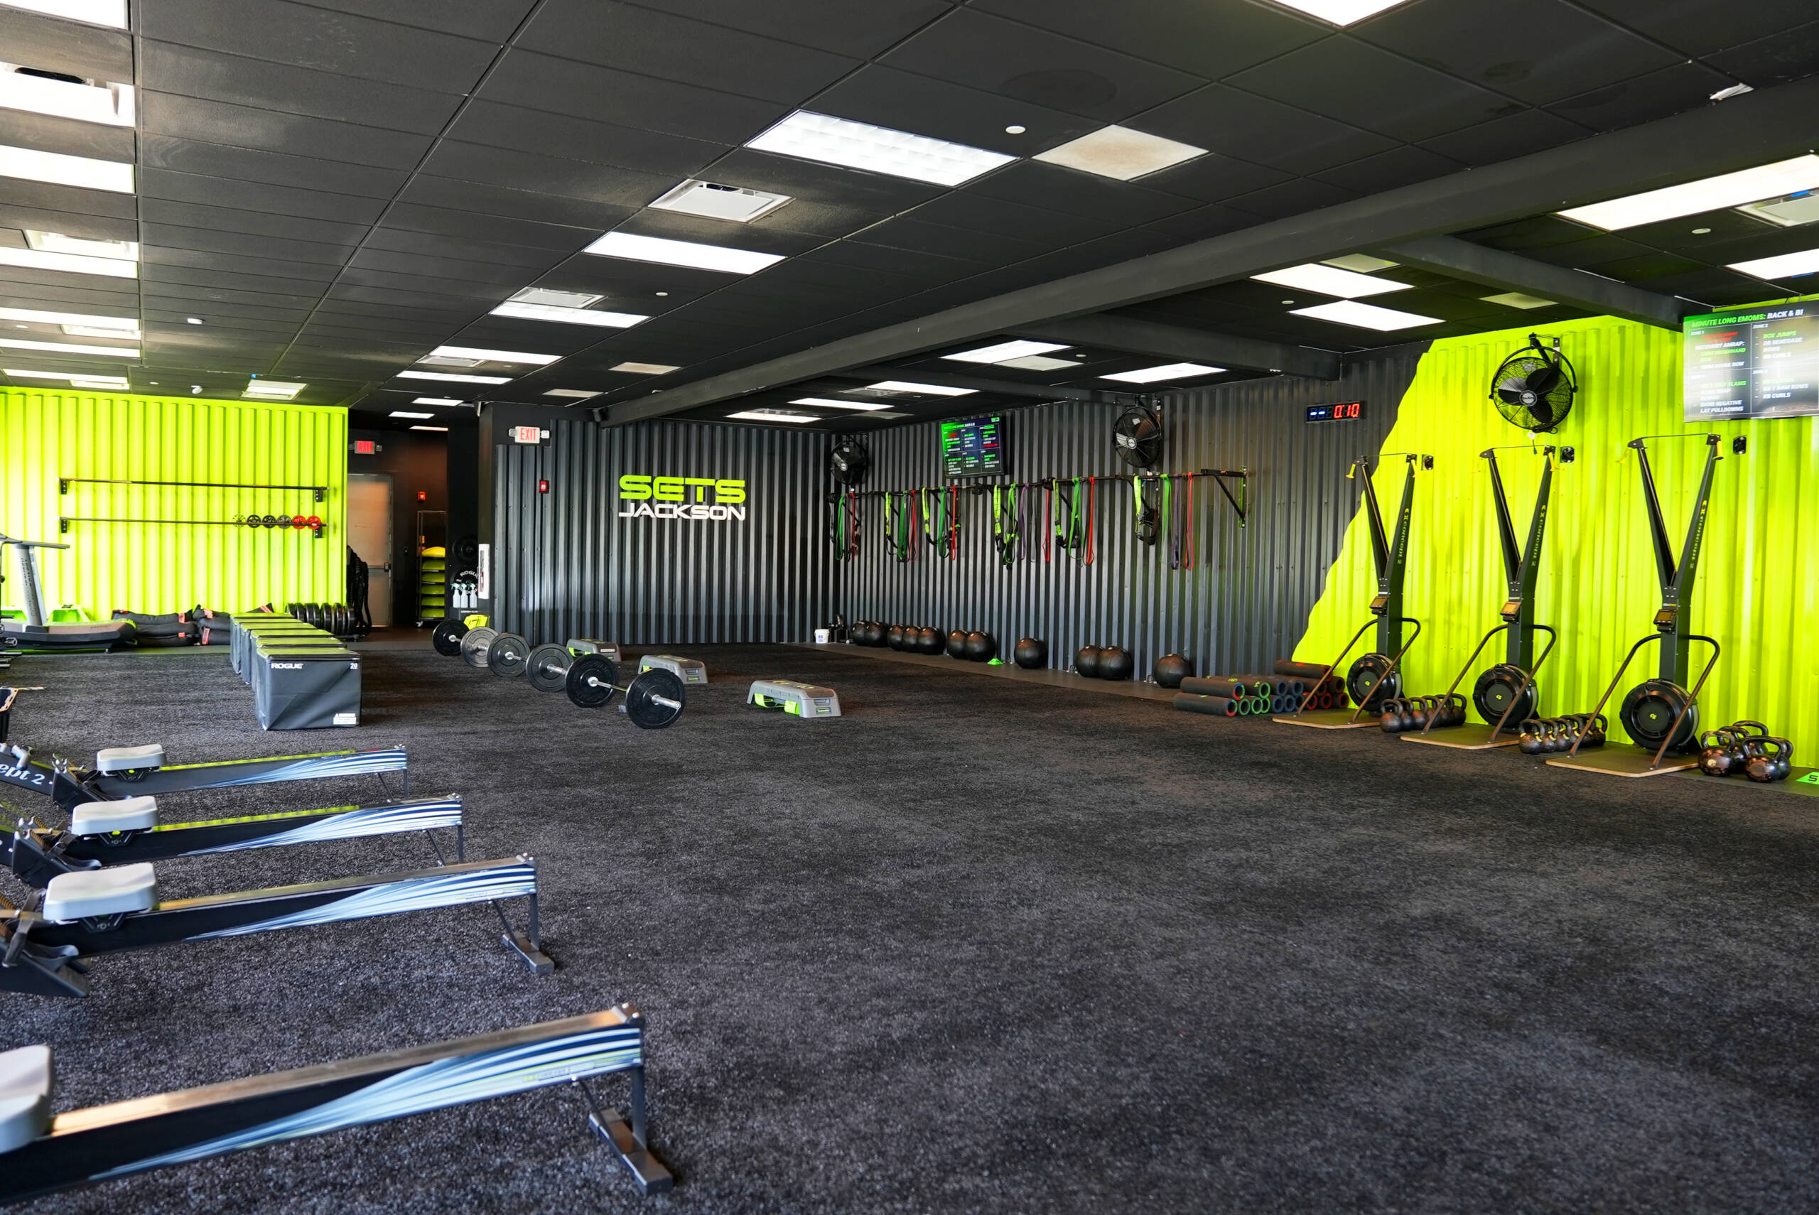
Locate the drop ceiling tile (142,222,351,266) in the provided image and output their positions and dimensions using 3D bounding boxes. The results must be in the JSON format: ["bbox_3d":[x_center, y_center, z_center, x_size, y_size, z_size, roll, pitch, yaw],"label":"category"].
[{"bbox_3d":[-4.048,-2.237,7.470,1.200,0.020,0.600,-1,3,-32],"label":"drop ceiling tile"}]

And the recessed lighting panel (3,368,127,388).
[{"bbox_3d":[-9.339,-2.588,13.468,1.219,0.060,0.610,-1,3,-33],"label":"recessed lighting panel"}]

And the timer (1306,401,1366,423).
[{"bbox_3d":[3.873,-1.763,11.004,0.060,0.140,0.565,-1,3,-33],"label":"timer"}]

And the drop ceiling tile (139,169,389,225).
[{"bbox_3d":[-3.415,-2.185,6.459,1.200,0.020,0.600,-1,3,-32],"label":"drop ceiling tile"}]

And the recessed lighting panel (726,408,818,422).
[{"bbox_3d":[-1.898,-2.739,17.490,1.200,0.060,0.600,-1,3,-32],"label":"recessed lighting panel"}]

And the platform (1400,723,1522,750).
[{"bbox_3d":[4.283,0.961,9.002,1.200,0.022,0.600,-1,3,-32],"label":"platform"}]

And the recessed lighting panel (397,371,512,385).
[{"bbox_3d":[-4.994,-2.556,13.399,1.200,0.050,0.600,-1,3,-32],"label":"recessed lighting panel"}]

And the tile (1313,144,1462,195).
[{"bbox_3d":[2.267,-2.075,5.762,0.530,0.020,0.600,-1,3,-32],"label":"tile"}]

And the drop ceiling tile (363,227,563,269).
[{"bbox_3d":[-2.735,-2.234,7.556,1.200,0.025,0.600,-1,3,-32],"label":"drop ceiling tile"}]

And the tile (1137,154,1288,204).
[{"bbox_3d":[1.481,-2.103,5.945,0.600,0.025,0.600,-1,3,-32],"label":"tile"}]

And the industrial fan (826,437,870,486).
[{"bbox_3d":[-0.855,-2.051,17.170,0.600,0.660,0.320,3,13,39],"label":"industrial fan"}]

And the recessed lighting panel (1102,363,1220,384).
[{"bbox_3d":[2.579,-2.404,12.348,0.610,0.060,1.219,-1,3,-33],"label":"recessed lighting panel"}]

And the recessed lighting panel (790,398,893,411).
[{"bbox_3d":[-0.846,-2.592,15.347,1.219,0.060,0.610,-1,3,-33],"label":"recessed lighting panel"}]

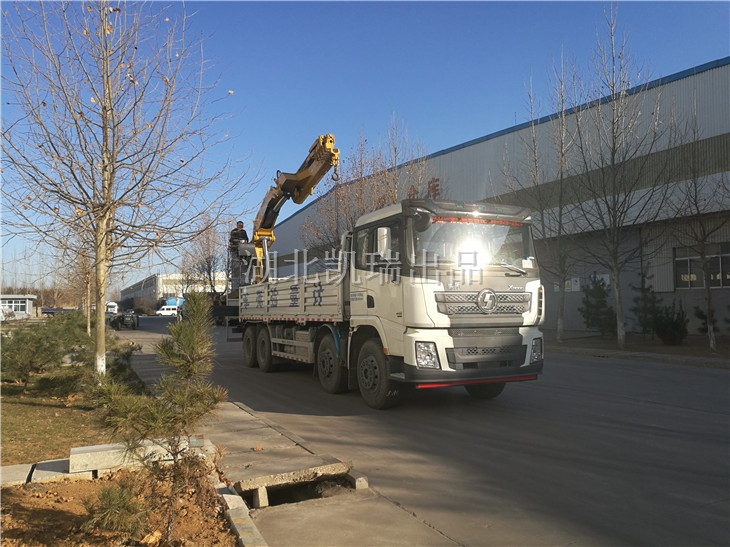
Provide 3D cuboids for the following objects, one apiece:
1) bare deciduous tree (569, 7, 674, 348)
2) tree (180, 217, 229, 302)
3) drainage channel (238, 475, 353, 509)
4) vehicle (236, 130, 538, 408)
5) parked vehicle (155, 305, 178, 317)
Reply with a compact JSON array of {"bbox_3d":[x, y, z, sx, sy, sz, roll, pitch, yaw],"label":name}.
[{"bbox_3d":[9.150,-3.478,20.464,3.800,12.300,3.800,0,-4,0],"label":"bare deciduous tree"},{"bbox_3d":[-20.200,-0.448,73.179,6.000,13.300,6.000,0,-4,0],"label":"tree"},{"bbox_3d":[-0.560,1.884,4.839,1.050,0.280,0.600,2,-4,-26],"label":"drainage channel"},{"bbox_3d":[-0.746,-0.336,13.586,2.550,5.500,11.650,1,-4,-26],"label":"vehicle"},{"bbox_3d":[-40.700,8.070,117.725,5.100,2.100,1.900,1,-4,-21],"label":"parked vehicle"}]

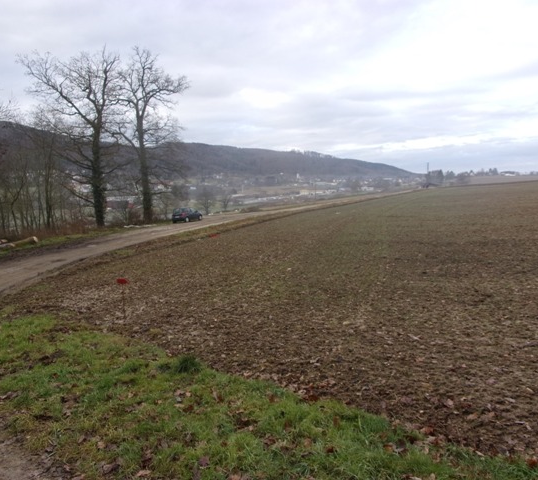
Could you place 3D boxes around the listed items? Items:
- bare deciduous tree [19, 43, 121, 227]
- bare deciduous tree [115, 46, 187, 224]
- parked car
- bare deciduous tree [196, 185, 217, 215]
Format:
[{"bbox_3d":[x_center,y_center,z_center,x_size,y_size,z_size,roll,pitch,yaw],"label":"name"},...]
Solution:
[{"bbox_3d":[-17.786,-8.947,41.207,9.200,15.560,8.500,0,7,0],"label":"bare deciduous tree"},{"bbox_3d":[-11.350,-10.161,45.419,7.000,16.940,6.800,0,7,0],"label":"bare deciduous tree"},{"bbox_3d":[-8.134,-2.474,46.300,1.680,1.430,3.850,3,8,21],"label":"parked car"},{"bbox_3d":[-14.138,-9.033,104.554,5.000,6.990,5.000,0,7,0],"label":"bare deciduous tree"}]

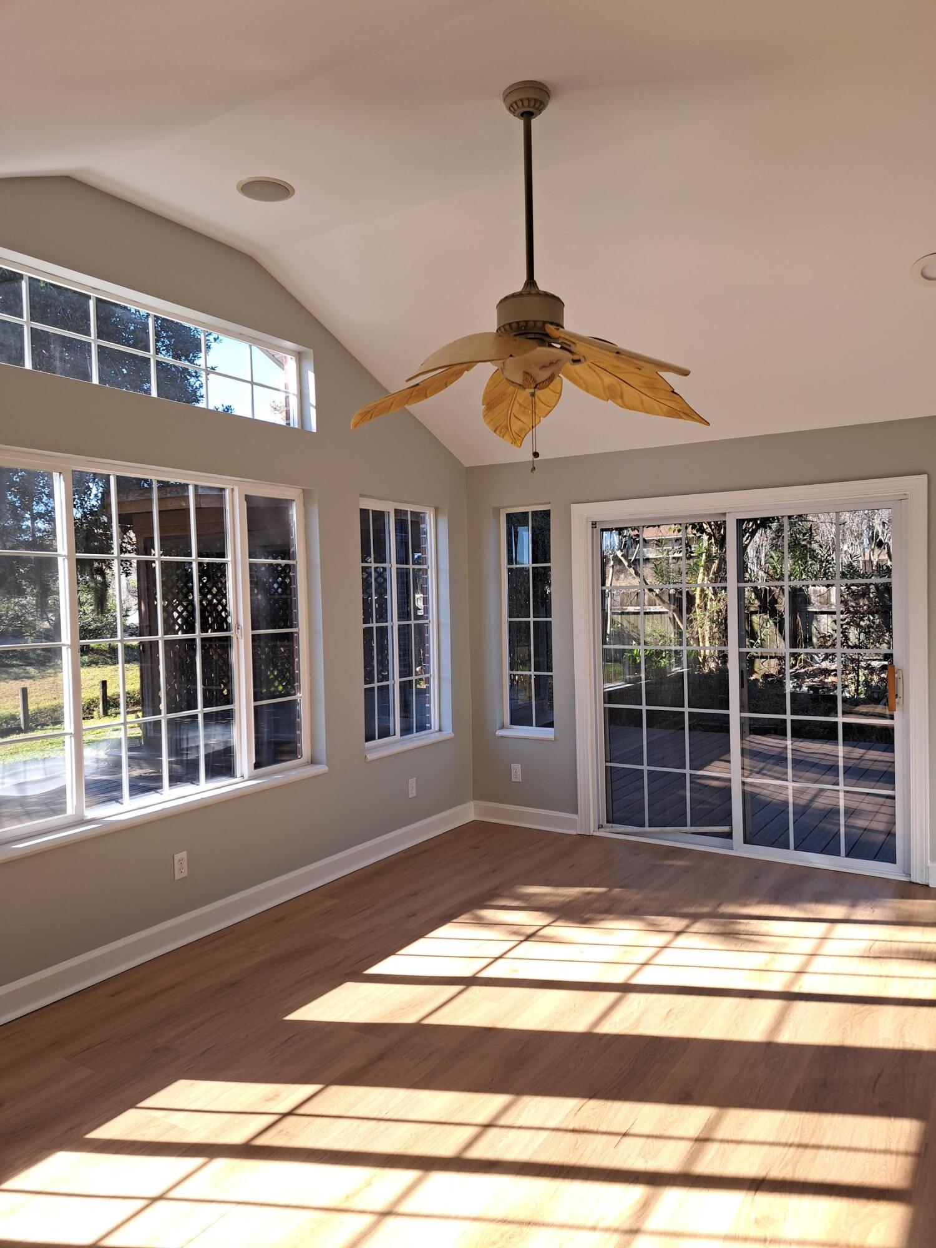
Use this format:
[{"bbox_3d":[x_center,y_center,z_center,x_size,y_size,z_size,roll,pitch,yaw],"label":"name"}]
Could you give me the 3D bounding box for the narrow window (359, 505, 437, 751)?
[{"bbox_3d":[-0.428,-0.003,5.341,0.100,1.484,0.888,0,2,32],"label":"narrow window"}]

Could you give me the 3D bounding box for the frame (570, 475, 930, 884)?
[{"bbox_3d":[1.533,0.292,4.978,1.982,2.095,0.130,0,2,32],"label":"frame"}]

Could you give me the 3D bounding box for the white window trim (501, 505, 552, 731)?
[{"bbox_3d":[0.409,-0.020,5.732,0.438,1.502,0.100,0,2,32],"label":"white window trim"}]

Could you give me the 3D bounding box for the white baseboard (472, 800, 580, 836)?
[{"bbox_3d":[0.367,1.277,5.705,0.773,0.133,0.018,0,2,32],"label":"white baseboard"}]

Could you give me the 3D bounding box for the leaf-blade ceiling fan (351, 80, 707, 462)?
[{"bbox_3d":[0.211,-1.157,2.902,1.300,1.251,1.300,0,2,32],"label":"leaf-blade ceiling fan"}]

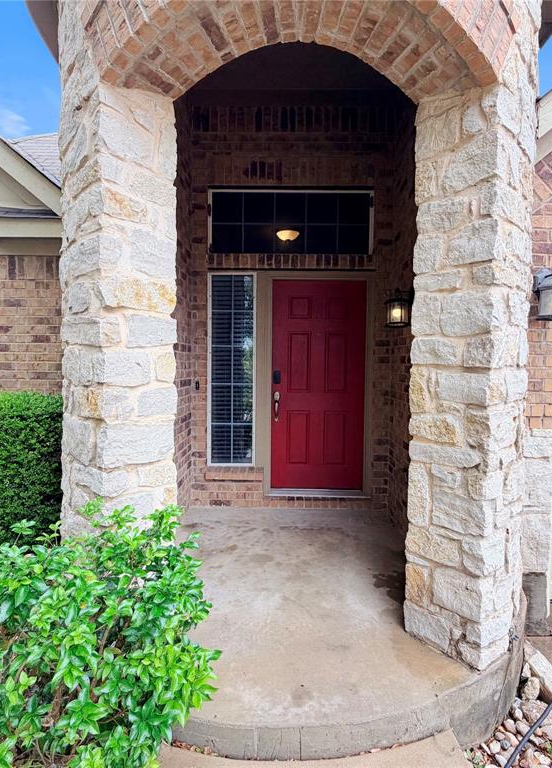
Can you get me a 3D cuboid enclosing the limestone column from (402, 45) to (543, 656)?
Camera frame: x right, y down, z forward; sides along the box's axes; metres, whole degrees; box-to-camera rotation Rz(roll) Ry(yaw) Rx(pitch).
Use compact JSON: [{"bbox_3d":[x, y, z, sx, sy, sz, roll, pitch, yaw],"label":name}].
[{"bbox_3d":[1.031,-0.197,2.184,0.480,3.050,0.430,-2,4,-43],"label":"limestone column"}]

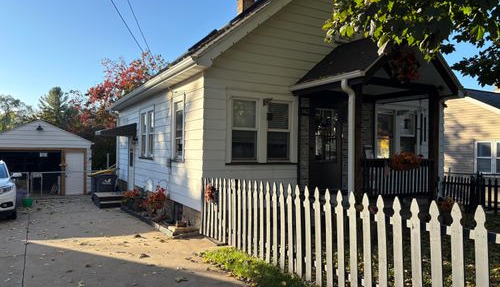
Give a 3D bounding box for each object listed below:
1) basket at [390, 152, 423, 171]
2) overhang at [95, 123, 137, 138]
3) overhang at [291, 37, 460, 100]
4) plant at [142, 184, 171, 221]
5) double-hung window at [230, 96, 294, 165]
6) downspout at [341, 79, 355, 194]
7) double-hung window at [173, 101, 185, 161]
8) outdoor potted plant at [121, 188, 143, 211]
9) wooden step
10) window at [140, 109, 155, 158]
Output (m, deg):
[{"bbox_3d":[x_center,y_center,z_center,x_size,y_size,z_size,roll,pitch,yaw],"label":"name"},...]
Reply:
[{"bbox_3d":[3.164,0.359,7.547,0.620,0.360,0.480,1,-1,-29],"label":"basket"},{"bbox_3d":[-4.741,-0.473,13.225,1.170,0.460,1.560,1,-1,-29],"label":"overhang"},{"bbox_3d":[2.674,-1.713,8.200,2.870,1.350,2.330,1,-1,-29],"label":"overhang"},{"bbox_3d":[-2.361,1.502,9.451,0.540,0.860,0.560,1,-1,-29],"label":"plant"},{"bbox_3d":[0.299,-0.280,8.206,1.690,1.420,0.110,1,-1,-29],"label":"double-hung window"},{"bbox_3d":[1.833,0.133,7.050,0.220,2.600,0.090,1,-1,-29],"label":"downspout"},{"bbox_3d":[-1.707,-0.297,8.906,0.110,1.420,0.950,1,-1,-29],"label":"double-hung window"},{"bbox_3d":[-3.741,1.766,11.909,0.560,0.650,0.560,1,-1,-29],"label":"outdoor potted plant"},{"bbox_3d":[-4.670,1.924,12.937,1.170,0.400,1.500,1,-1,-29],"label":"wooden step"},{"bbox_3d":[-3.201,-0.276,11.622,0.110,1.420,1.850,1,-1,-29],"label":"window"}]

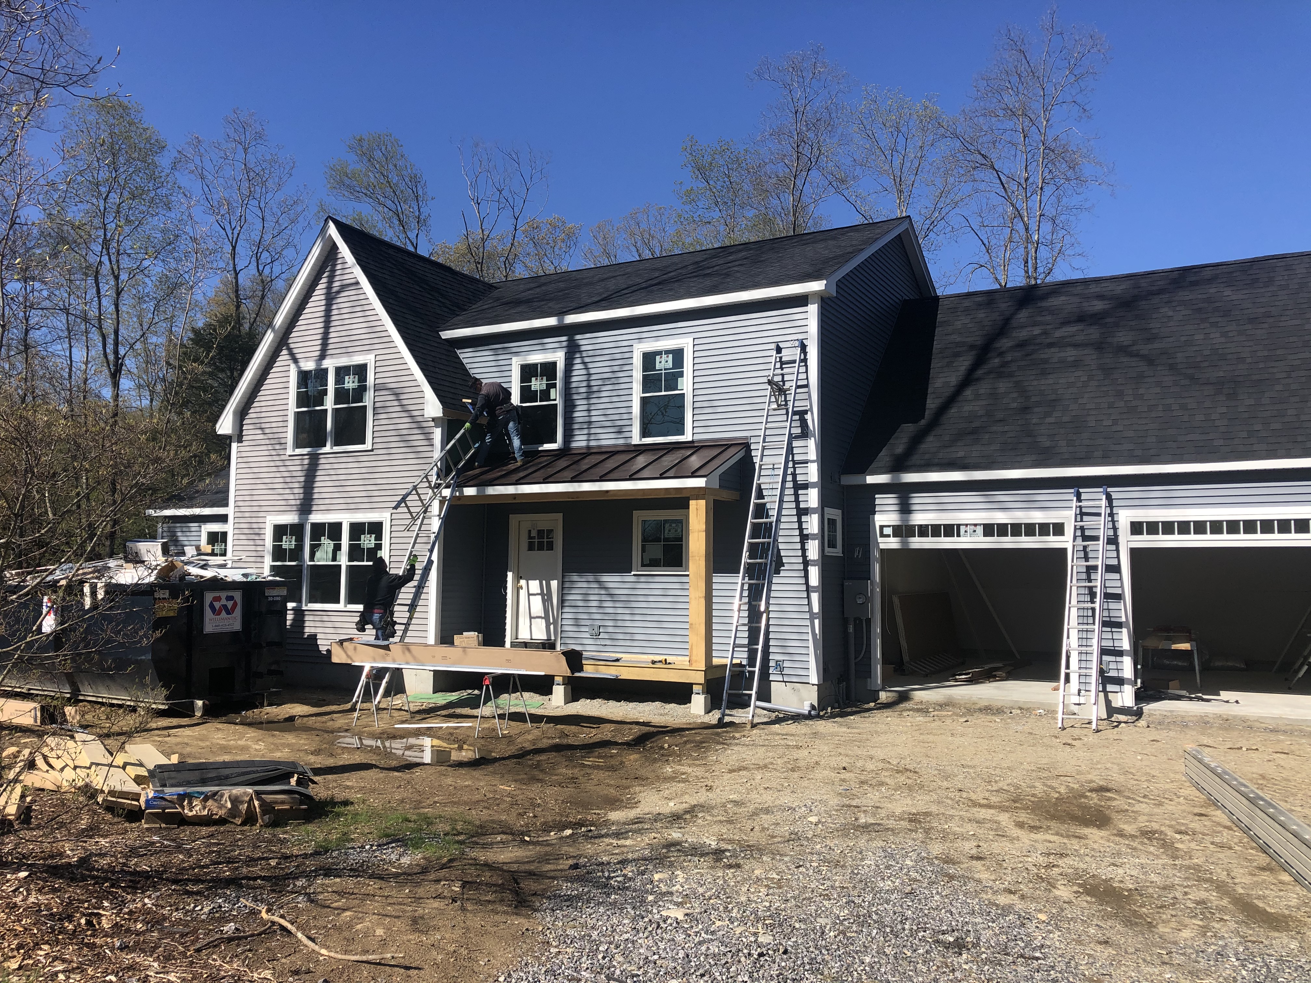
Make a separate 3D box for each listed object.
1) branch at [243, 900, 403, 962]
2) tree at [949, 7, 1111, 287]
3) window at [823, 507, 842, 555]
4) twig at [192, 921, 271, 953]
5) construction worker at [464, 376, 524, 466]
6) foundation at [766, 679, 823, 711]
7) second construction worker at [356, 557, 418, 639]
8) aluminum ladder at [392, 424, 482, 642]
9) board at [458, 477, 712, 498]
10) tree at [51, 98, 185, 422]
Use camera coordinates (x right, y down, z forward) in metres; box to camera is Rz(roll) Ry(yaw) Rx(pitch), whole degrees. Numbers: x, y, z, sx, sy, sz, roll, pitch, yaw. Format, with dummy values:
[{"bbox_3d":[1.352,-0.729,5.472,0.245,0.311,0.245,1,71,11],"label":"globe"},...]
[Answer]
[{"bbox_3d":[-1.675,2.030,4.945,1.417,0.100,0.224,-4,-7,41],"label":"branch"},{"bbox_3d":[13.653,-6.273,38.340,6.000,23.564,6.000,-1,-5,20],"label":"tree"},{"bbox_3d":[2.665,0.618,15.966,0.100,0.710,0.800,-2,-6,29],"label":"window"},{"bbox_3d":[-1.953,2.050,4.896,0.085,0.060,0.426,-4,-7,42],"label":"twig"},{"bbox_3d":[-2.668,-1.159,17.651,0.950,1.500,0.600,0,-5,12],"label":"construction worker"},{"bbox_3d":[2.091,2.989,15.587,0.800,0.360,0.250,-2,-6,29],"label":"foundation"},{"bbox_3d":[-3.995,1.869,15.621,0.650,1.840,0.620,-4,-7,41],"label":"second construction worker"},{"bbox_3d":[-3.735,1.362,16.098,0.460,4.200,0.200,-2,-30,28],"label":"aluminum ladder"},{"bbox_3d":[-1.357,-0.058,15.970,4.790,0.130,0.060,-2,-6,29],"label":"board"},{"bbox_3d":[-18.486,-4.376,35.953,4.800,18.634,4.800,3,-6,-27],"label":"tree"}]

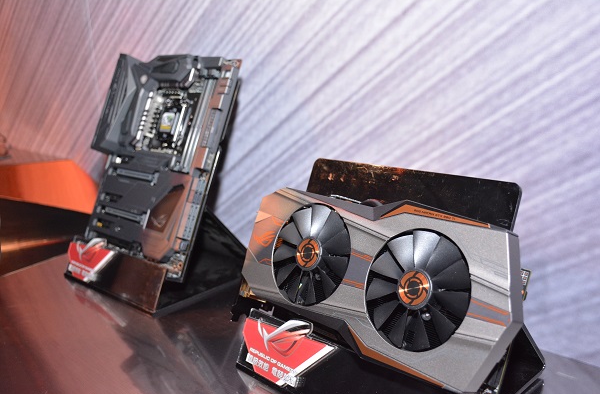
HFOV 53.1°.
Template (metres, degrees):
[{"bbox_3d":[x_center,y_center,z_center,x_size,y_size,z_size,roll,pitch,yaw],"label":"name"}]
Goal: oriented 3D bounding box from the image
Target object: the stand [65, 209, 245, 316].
[{"bbox_3d":[-0.211,0.019,0.888,0.242,0.200,0.200,9,18,42],"label":"stand"}]

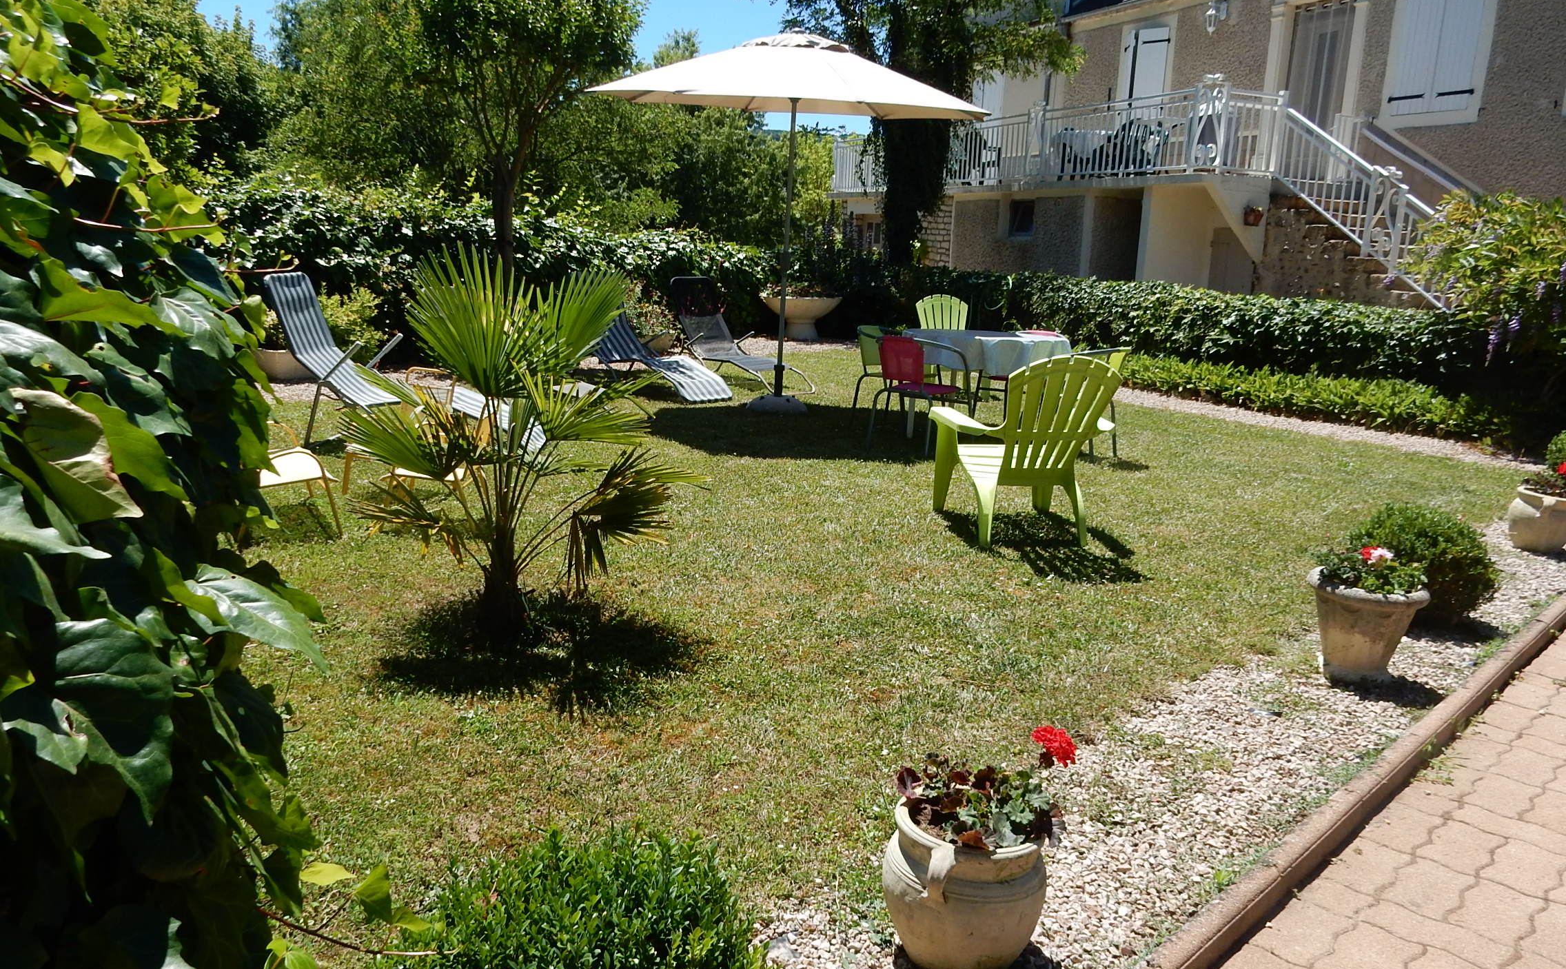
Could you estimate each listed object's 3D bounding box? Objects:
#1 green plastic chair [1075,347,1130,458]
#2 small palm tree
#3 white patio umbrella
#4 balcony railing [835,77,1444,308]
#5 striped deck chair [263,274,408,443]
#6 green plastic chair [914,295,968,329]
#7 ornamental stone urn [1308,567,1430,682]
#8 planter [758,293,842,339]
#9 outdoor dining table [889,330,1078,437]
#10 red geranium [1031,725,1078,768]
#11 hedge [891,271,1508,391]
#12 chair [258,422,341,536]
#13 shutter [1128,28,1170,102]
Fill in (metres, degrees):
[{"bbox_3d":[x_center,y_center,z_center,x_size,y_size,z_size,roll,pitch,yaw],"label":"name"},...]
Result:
[{"bbox_3d":[1.970,-0.562,7.570,0.580,0.750,0.560,13,16,41],"label":"green plastic chair"},{"bbox_3d":[-0.891,-0.136,3.866,1.200,1.300,1.150,2,12,0],"label":"small palm tree"},{"bbox_3d":[0.037,-2.131,9.277,3.150,2.955,3.150,2,14,0],"label":"white patio umbrella"},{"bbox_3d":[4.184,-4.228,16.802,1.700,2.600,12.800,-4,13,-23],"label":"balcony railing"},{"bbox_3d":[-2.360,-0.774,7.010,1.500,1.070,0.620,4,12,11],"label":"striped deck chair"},{"bbox_3d":[1.557,-1.257,10.469,0.720,0.880,0.820,0,12,-8],"label":"green plastic chair"},{"bbox_3d":[1.930,0.473,3.758,0.370,0.340,0.370,9,14,28],"label":"ornamental stone urn"},{"bbox_3d":[0.214,-2.149,14.661,1.057,0.588,1.057,2,12,0],"label":"planter"},{"bbox_3d":[1.444,-0.708,8.207,1.220,0.720,0.920,5,13,14],"label":"outdoor dining table"},{"bbox_3d":[0.487,0.470,2.028,0.080,0.075,0.080,2,12,0],"label":"red geranium"},{"bbox_3d":[4.083,-1.730,12.683,0.760,1.080,8.051,-5,13,-29],"label":"hedge"},{"bbox_3d":[-2.366,-0.190,5.005,0.660,0.740,0.720,-5,14,-32],"label":"chair"},{"bbox_3d":[5.309,-5.939,16.364,0.050,1.220,0.480,-8,16,-39],"label":"shutter"}]

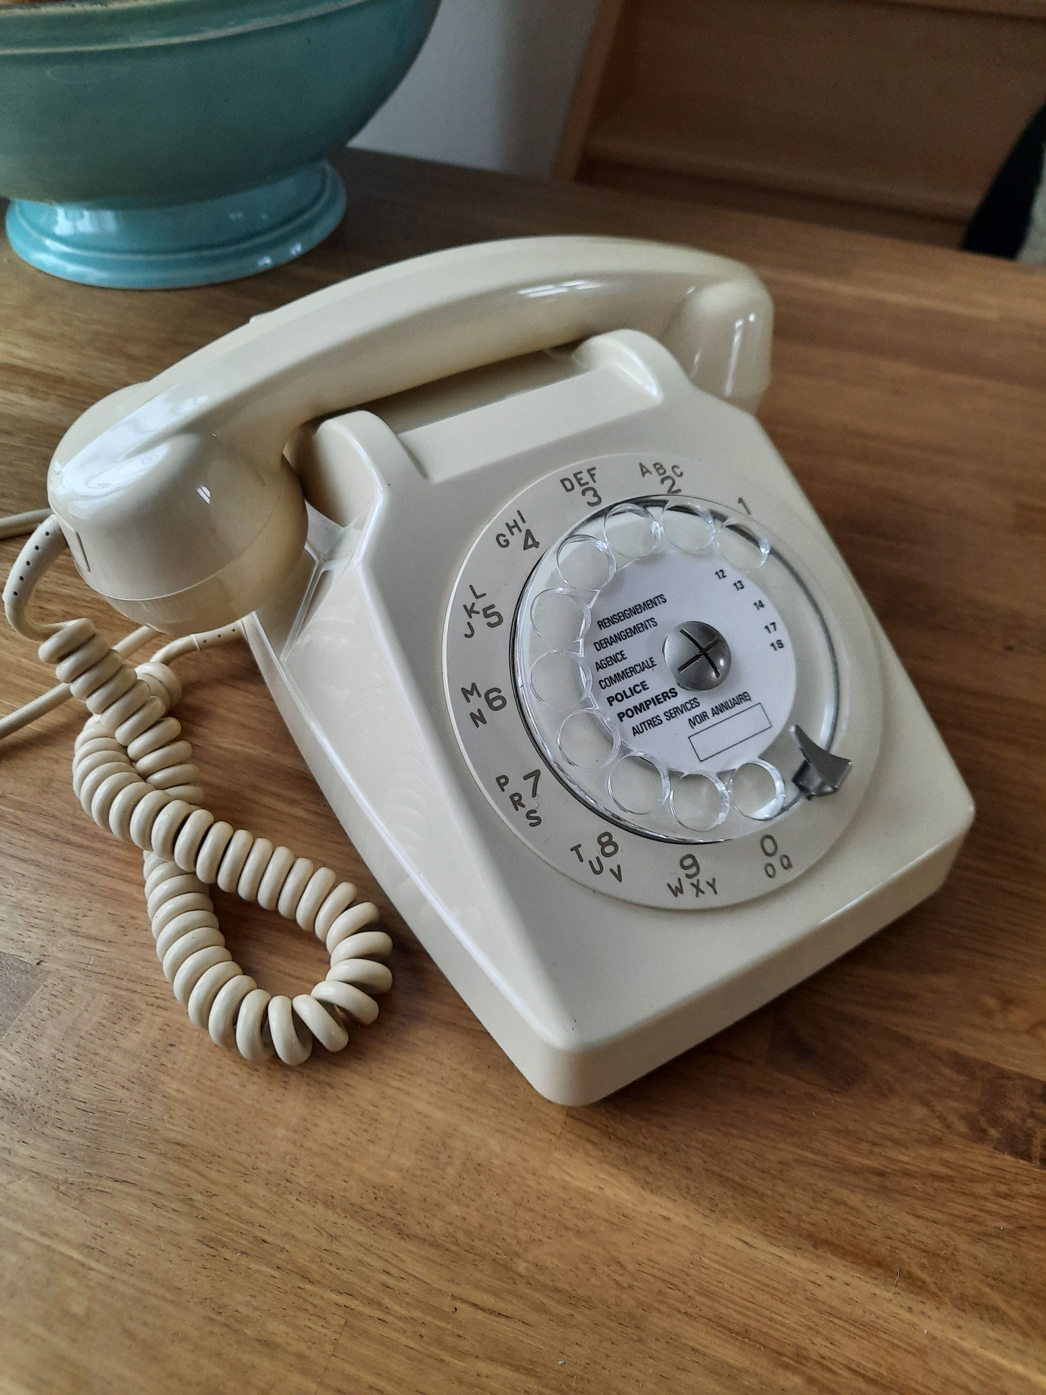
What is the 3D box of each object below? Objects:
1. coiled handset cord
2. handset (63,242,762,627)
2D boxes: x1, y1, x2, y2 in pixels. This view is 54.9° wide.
[{"bbox_3d":[-0.083,0.016,0.257,0.062,0.066,0.152,-24,55,-20],"label":"coiled handset cord"},{"bbox_3d":[-0.021,-0.093,0.298,0.236,0.071,0.063,-24,55,-20],"label":"handset"}]

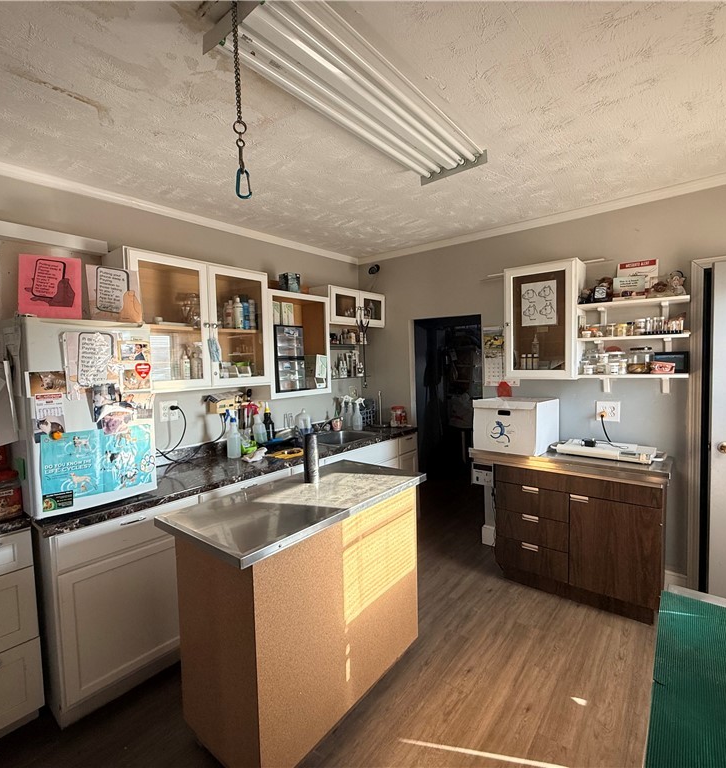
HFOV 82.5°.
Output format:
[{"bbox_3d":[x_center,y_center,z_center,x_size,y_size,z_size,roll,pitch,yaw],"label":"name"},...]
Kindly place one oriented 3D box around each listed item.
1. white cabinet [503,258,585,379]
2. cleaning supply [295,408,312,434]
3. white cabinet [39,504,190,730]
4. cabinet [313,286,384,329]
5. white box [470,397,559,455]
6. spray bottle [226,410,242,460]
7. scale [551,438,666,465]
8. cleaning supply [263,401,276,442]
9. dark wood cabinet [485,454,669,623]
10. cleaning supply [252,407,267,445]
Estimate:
[{"bbox_3d":[1.259,-0.419,2.859,0.457,0.759,0.280,1,4,39],"label":"white cabinet"},{"bbox_3d":[-0.468,0.319,3.302,0.125,0.250,0.125,-2,3,-8],"label":"cleaning supply"},{"bbox_3d":[-1.289,1.025,2.142,0.585,0.842,0.633,1,4,39],"label":"white cabinet"},{"bbox_3d":[-0.147,-0.666,3.725,0.316,0.305,0.761,1,4,39],"label":"cabinet"},{"bbox_3d":[1.066,0.271,2.893,0.410,0.346,0.430,1,4,41],"label":"white box"},{"bbox_3d":[-0.900,0.349,2.868,0.095,0.311,0.082,-3,4,-30],"label":"spray bottle"},{"bbox_3d":[1.569,0.430,2.678,0.608,0.057,0.254,1,4,39],"label":"scale"},{"bbox_3d":[-0.693,0.279,3.084,0.075,0.280,0.070,-2,3,-15],"label":"cleaning supply"},{"bbox_3d":[1.420,0.917,2.753,0.975,0.855,0.494,1,4,39],"label":"dark wood cabinet"},{"bbox_3d":[-0.731,0.284,2.939,0.110,0.280,0.090,-3,3,-21],"label":"cleaning supply"}]

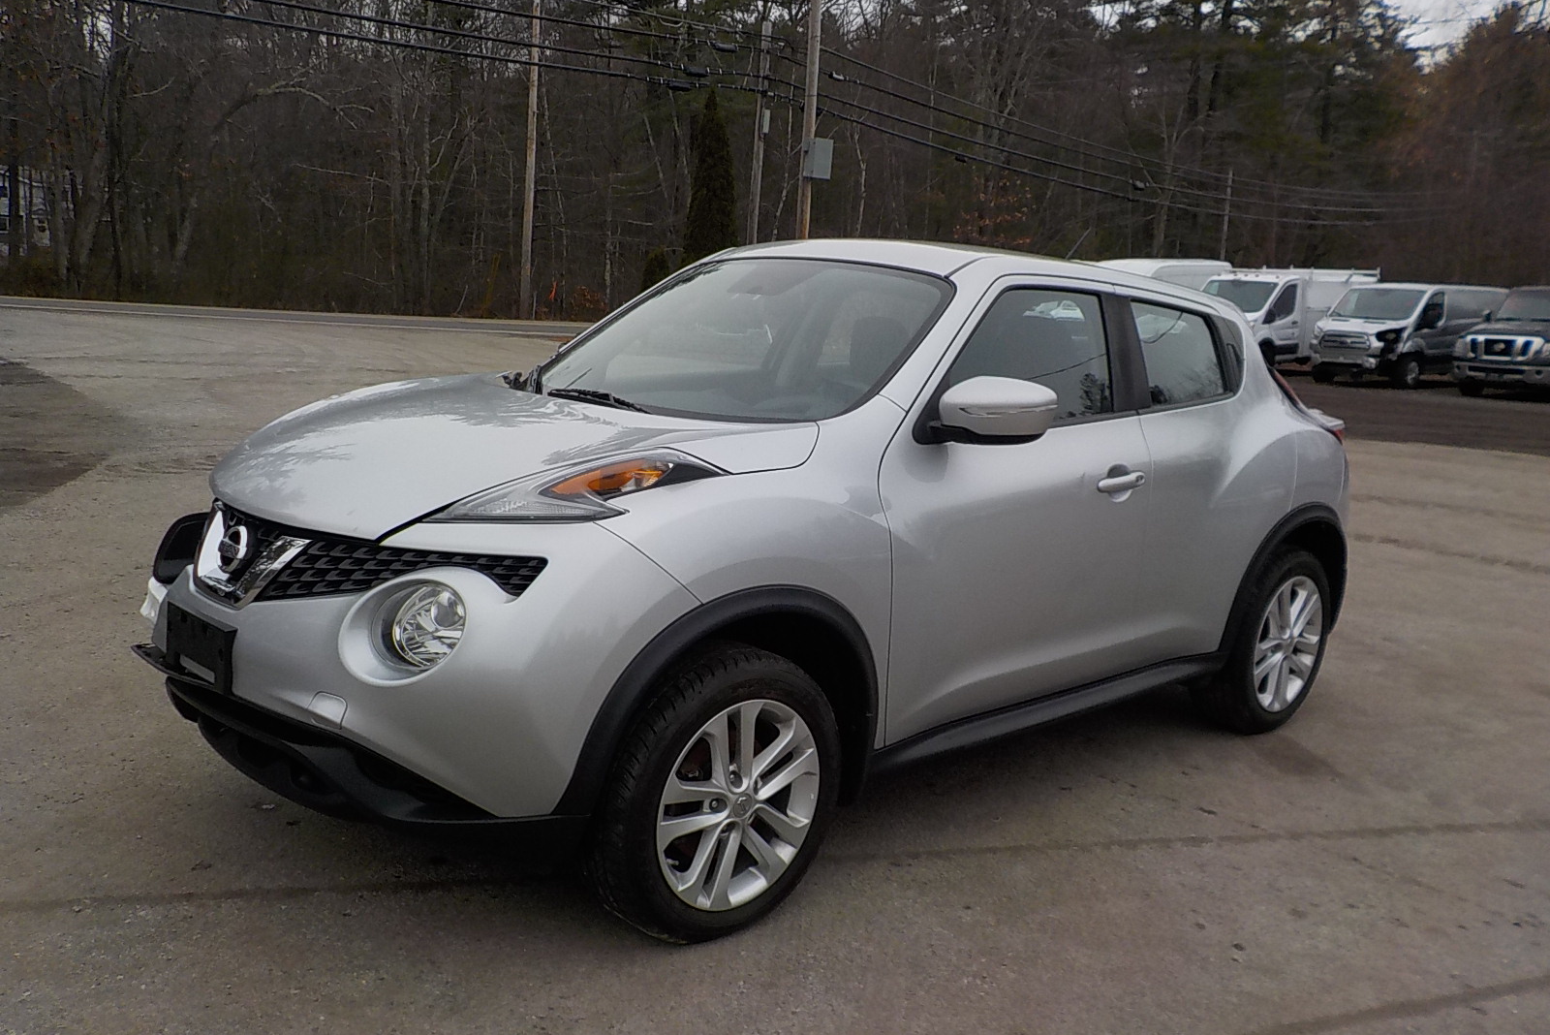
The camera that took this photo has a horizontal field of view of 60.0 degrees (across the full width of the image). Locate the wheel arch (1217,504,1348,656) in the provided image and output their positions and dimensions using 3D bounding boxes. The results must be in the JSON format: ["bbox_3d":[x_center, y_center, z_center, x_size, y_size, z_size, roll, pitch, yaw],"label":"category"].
[{"bbox_3d":[1.725,0.188,4.560,0.950,0.500,0.140,-6,14,-43],"label":"wheel arch"}]

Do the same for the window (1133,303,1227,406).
[{"bbox_3d":[1.265,-0.516,4.212,0.050,0.340,0.470,-16,-6,42],"label":"window"}]

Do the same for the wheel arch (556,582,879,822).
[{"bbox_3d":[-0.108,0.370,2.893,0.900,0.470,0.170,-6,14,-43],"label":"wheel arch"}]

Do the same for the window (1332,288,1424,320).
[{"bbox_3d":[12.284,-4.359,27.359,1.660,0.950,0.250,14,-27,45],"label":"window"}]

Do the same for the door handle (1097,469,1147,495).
[{"bbox_3d":[0.963,-0.099,3.728,0.215,0.050,0.055,-10,16,-42],"label":"door handle"}]

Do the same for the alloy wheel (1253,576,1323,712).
[{"bbox_3d":[1.728,0.428,4.702,0.465,0.465,0.170,-6,14,-43],"label":"alloy wheel"}]

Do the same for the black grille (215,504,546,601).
[{"bbox_3d":[-1.062,0.069,3.030,0.400,0.220,1.300,-6,14,-43],"label":"black grille"}]

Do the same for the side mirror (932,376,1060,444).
[{"bbox_3d":[0.524,-0.254,3.186,0.190,0.165,0.250,-6,14,-43],"label":"side mirror"}]

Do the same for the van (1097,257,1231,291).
[{"bbox_3d":[10.177,-5.853,37.267,5.980,2.540,2.060,-5,13,-41],"label":"van"}]

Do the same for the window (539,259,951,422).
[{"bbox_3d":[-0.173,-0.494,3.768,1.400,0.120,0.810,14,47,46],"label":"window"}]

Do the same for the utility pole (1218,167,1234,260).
[{"bbox_3d":[21.443,-12.682,64.533,0.280,7.900,0.280,4,10,0],"label":"utility pole"}]

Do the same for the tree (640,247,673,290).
[{"bbox_3d":[-3.387,-6.878,39.447,1.100,2.090,1.100,4,10,0],"label":"tree"}]

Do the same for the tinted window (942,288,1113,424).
[{"bbox_3d":[0.685,-0.437,3.652,0.850,0.390,0.060,-6,-7,-43],"label":"tinted window"}]

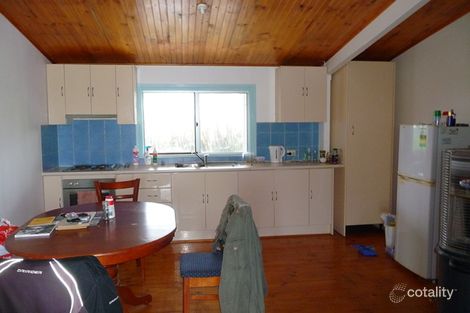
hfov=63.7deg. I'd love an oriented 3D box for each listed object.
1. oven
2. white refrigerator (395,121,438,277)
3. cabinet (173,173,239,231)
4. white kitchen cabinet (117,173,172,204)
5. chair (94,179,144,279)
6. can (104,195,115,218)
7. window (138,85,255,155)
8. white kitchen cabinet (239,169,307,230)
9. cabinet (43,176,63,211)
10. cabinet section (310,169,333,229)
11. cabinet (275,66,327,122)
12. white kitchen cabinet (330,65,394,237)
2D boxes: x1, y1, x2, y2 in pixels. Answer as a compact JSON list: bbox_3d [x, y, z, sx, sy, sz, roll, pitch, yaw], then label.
[{"bbox_3d":[-1.742,0.538,4.717,0.600,0.595,0.541,-1,5,-7],"label":"oven"},{"bbox_3d":[1.998,0.401,3.681,0.590,1.408,0.545,-1,5,-7],"label":"white refrigerator"},{"bbox_3d":[-0.391,0.523,4.910,0.810,0.735,0.580,-1,5,-7],"label":"cabinet"},{"bbox_3d":[-1.115,0.538,4.821,0.650,0.735,0.580,-1,5,-7],"label":"white kitchen cabinet"},{"bbox_3d":[-1.204,0.676,3.866,0.440,0.870,0.480,-2,5,-18],"label":"chair"},{"bbox_3d":[-0.932,0.374,2.808,0.066,0.160,0.066,-1,5,-7],"label":"can"},{"bbox_3d":[-0.491,-0.484,5.120,1.560,0.945,0.100,-1,5,-7],"label":"window"},{"bbox_3d":[0.461,0.506,5.005,0.908,0.738,0.571,-1,5,-7],"label":"white kitchen cabinet"},{"bbox_3d":[-2.138,0.558,4.695,0.205,0.735,0.580,-1,5,-7],"label":"cabinet"},{"bbox_3d":[1.075,0.513,5.116,0.318,0.760,0.561,-1,5,-7],"label":"cabinet section"},{"bbox_3d":[0.881,-0.815,5.077,0.604,0.713,0.329,-1,5,-7],"label":"cabinet"},{"bbox_3d":[1.669,-0.107,5.049,0.610,2.166,0.610,-1,5,-7],"label":"white kitchen cabinet"}]

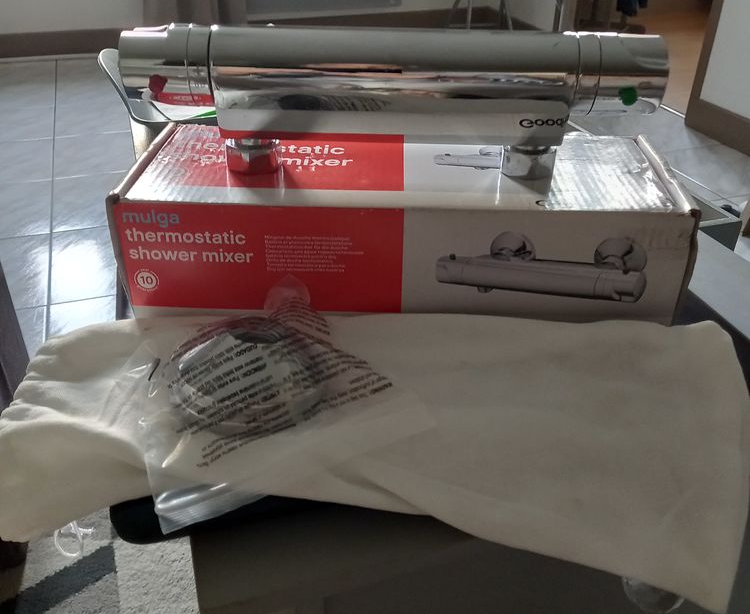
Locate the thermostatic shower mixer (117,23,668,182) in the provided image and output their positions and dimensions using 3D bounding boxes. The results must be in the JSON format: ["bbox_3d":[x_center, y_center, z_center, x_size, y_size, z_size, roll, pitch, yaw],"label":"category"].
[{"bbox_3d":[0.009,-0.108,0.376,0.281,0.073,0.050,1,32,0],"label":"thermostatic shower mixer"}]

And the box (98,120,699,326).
[{"bbox_3d":[0.014,-0.048,0.415,0.289,0.071,0.112,1,32,0],"label":"box"}]

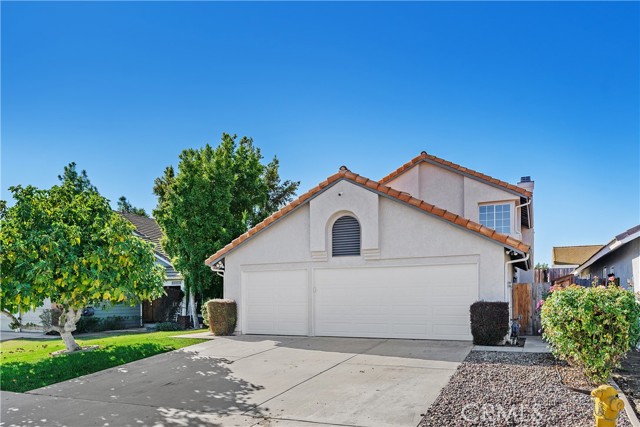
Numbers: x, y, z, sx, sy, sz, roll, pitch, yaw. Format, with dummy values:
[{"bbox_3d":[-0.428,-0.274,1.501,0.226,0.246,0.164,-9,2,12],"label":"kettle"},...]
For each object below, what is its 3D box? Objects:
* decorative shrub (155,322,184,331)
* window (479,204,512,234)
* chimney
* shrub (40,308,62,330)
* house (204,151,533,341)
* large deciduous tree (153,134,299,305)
[{"bbox_3d":[-5.857,4.398,17.300,1.080,0.360,0.800,0,-6,0],"label":"decorative shrub"},{"bbox_3d":[6.752,0.232,17.200,1.220,1.200,0.100,-3,-7,24],"label":"window"},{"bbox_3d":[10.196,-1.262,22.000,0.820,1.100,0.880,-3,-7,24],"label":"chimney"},{"bbox_3d":[-9.906,3.948,16.400,0.800,0.850,0.720,0,-6,0],"label":"shrub"},{"bbox_3d":[3.400,1.000,20.000,10.400,6.900,13.600,-3,-7,24],"label":"house"},{"bbox_3d":[-3.976,0.765,18.900,5.500,7.800,4.800,0,-6,0],"label":"large deciduous tree"}]

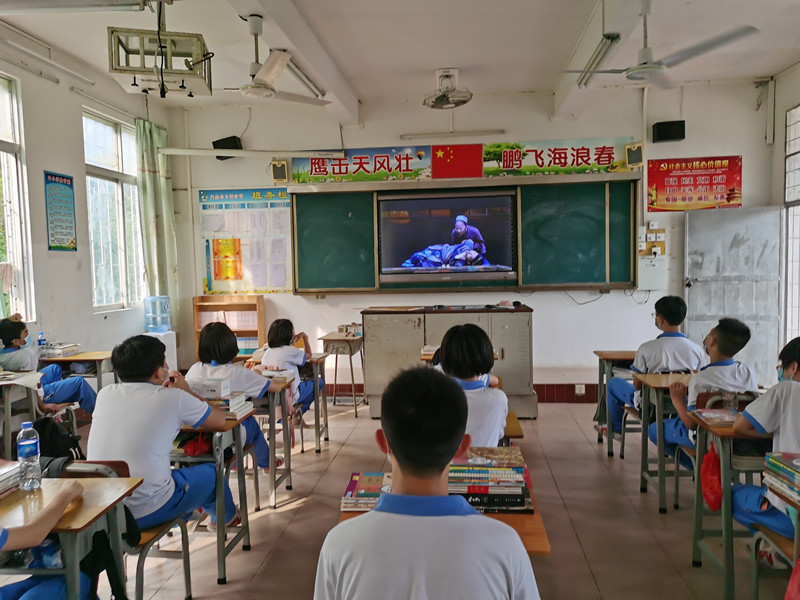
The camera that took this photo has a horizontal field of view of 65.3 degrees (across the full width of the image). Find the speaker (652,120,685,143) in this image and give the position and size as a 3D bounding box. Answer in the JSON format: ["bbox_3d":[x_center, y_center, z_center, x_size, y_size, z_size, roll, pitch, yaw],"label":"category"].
[{"bbox_3d":[2.986,-1.859,6.940,0.330,0.220,0.200,0,4,14],"label":"speaker"}]

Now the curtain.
[{"bbox_3d":[-2.756,-0.840,7.099,0.150,2.270,0.670,-1,4,6],"label":"curtain"}]

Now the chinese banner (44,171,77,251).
[{"bbox_3d":[-3.005,-0.772,5.534,0.015,0.680,0.388,-1,4,6],"label":"chinese banner"}]

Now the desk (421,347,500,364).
[{"bbox_3d":[0.489,0.811,5.038,0.600,0.750,0.420,-1,4,6],"label":"desk"}]

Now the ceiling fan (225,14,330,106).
[{"bbox_3d":[-1.152,-1.849,4.765,1.300,0.620,1.350,-1,4,6],"label":"ceiling fan"}]

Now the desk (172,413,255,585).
[{"bbox_3d":[-1.072,0.959,3.094,0.600,0.745,0.410,-1,4,6],"label":"desk"}]

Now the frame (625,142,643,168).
[{"bbox_3d":[2.635,-1.618,7.047,0.175,0.250,0.070,-7,3,6],"label":"frame"}]

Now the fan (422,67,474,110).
[{"bbox_3d":[0.506,-2.218,6.536,0.500,0.370,0.500,-1,4,6],"label":"fan"}]

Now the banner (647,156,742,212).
[{"bbox_3d":[3.394,-1.336,7.172,1.035,0.590,0.020,-1,4,6],"label":"banner"}]

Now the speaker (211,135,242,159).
[{"bbox_3d":[-2.042,-1.798,7.405,0.295,0.195,0.190,-14,3,2],"label":"speaker"}]

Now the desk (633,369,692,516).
[{"bbox_3d":[1.789,0.857,3.781,0.600,0.750,0.420,-1,4,6],"label":"desk"}]

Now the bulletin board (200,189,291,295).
[{"bbox_3d":[-1.887,-0.723,7.682,1.160,1.290,0.020,-1,4,6],"label":"bulletin board"}]

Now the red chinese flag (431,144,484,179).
[{"bbox_3d":[0.681,-1.623,7.330,0.600,0.385,0.020,-1,4,6],"label":"red chinese flag"}]

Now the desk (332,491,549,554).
[{"bbox_3d":[0.129,1.011,1.867,0.585,0.750,0.400,-1,4,6],"label":"desk"}]

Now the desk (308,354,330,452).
[{"bbox_3d":[-0.907,0.830,5.094,0.600,0.745,0.410,-1,4,6],"label":"desk"}]

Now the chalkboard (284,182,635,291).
[{"bbox_3d":[0.708,-0.737,7.345,4.020,1.270,0.100,-1,4,6],"label":"chalkboard"}]

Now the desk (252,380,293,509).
[{"bbox_3d":[-1.004,0.908,4.038,0.600,0.750,0.420,-1,4,6],"label":"desk"}]

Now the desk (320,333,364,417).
[{"bbox_3d":[-0.556,0.748,6.348,0.430,0.765,0.610,-1,4,6],"label":"desk"}]

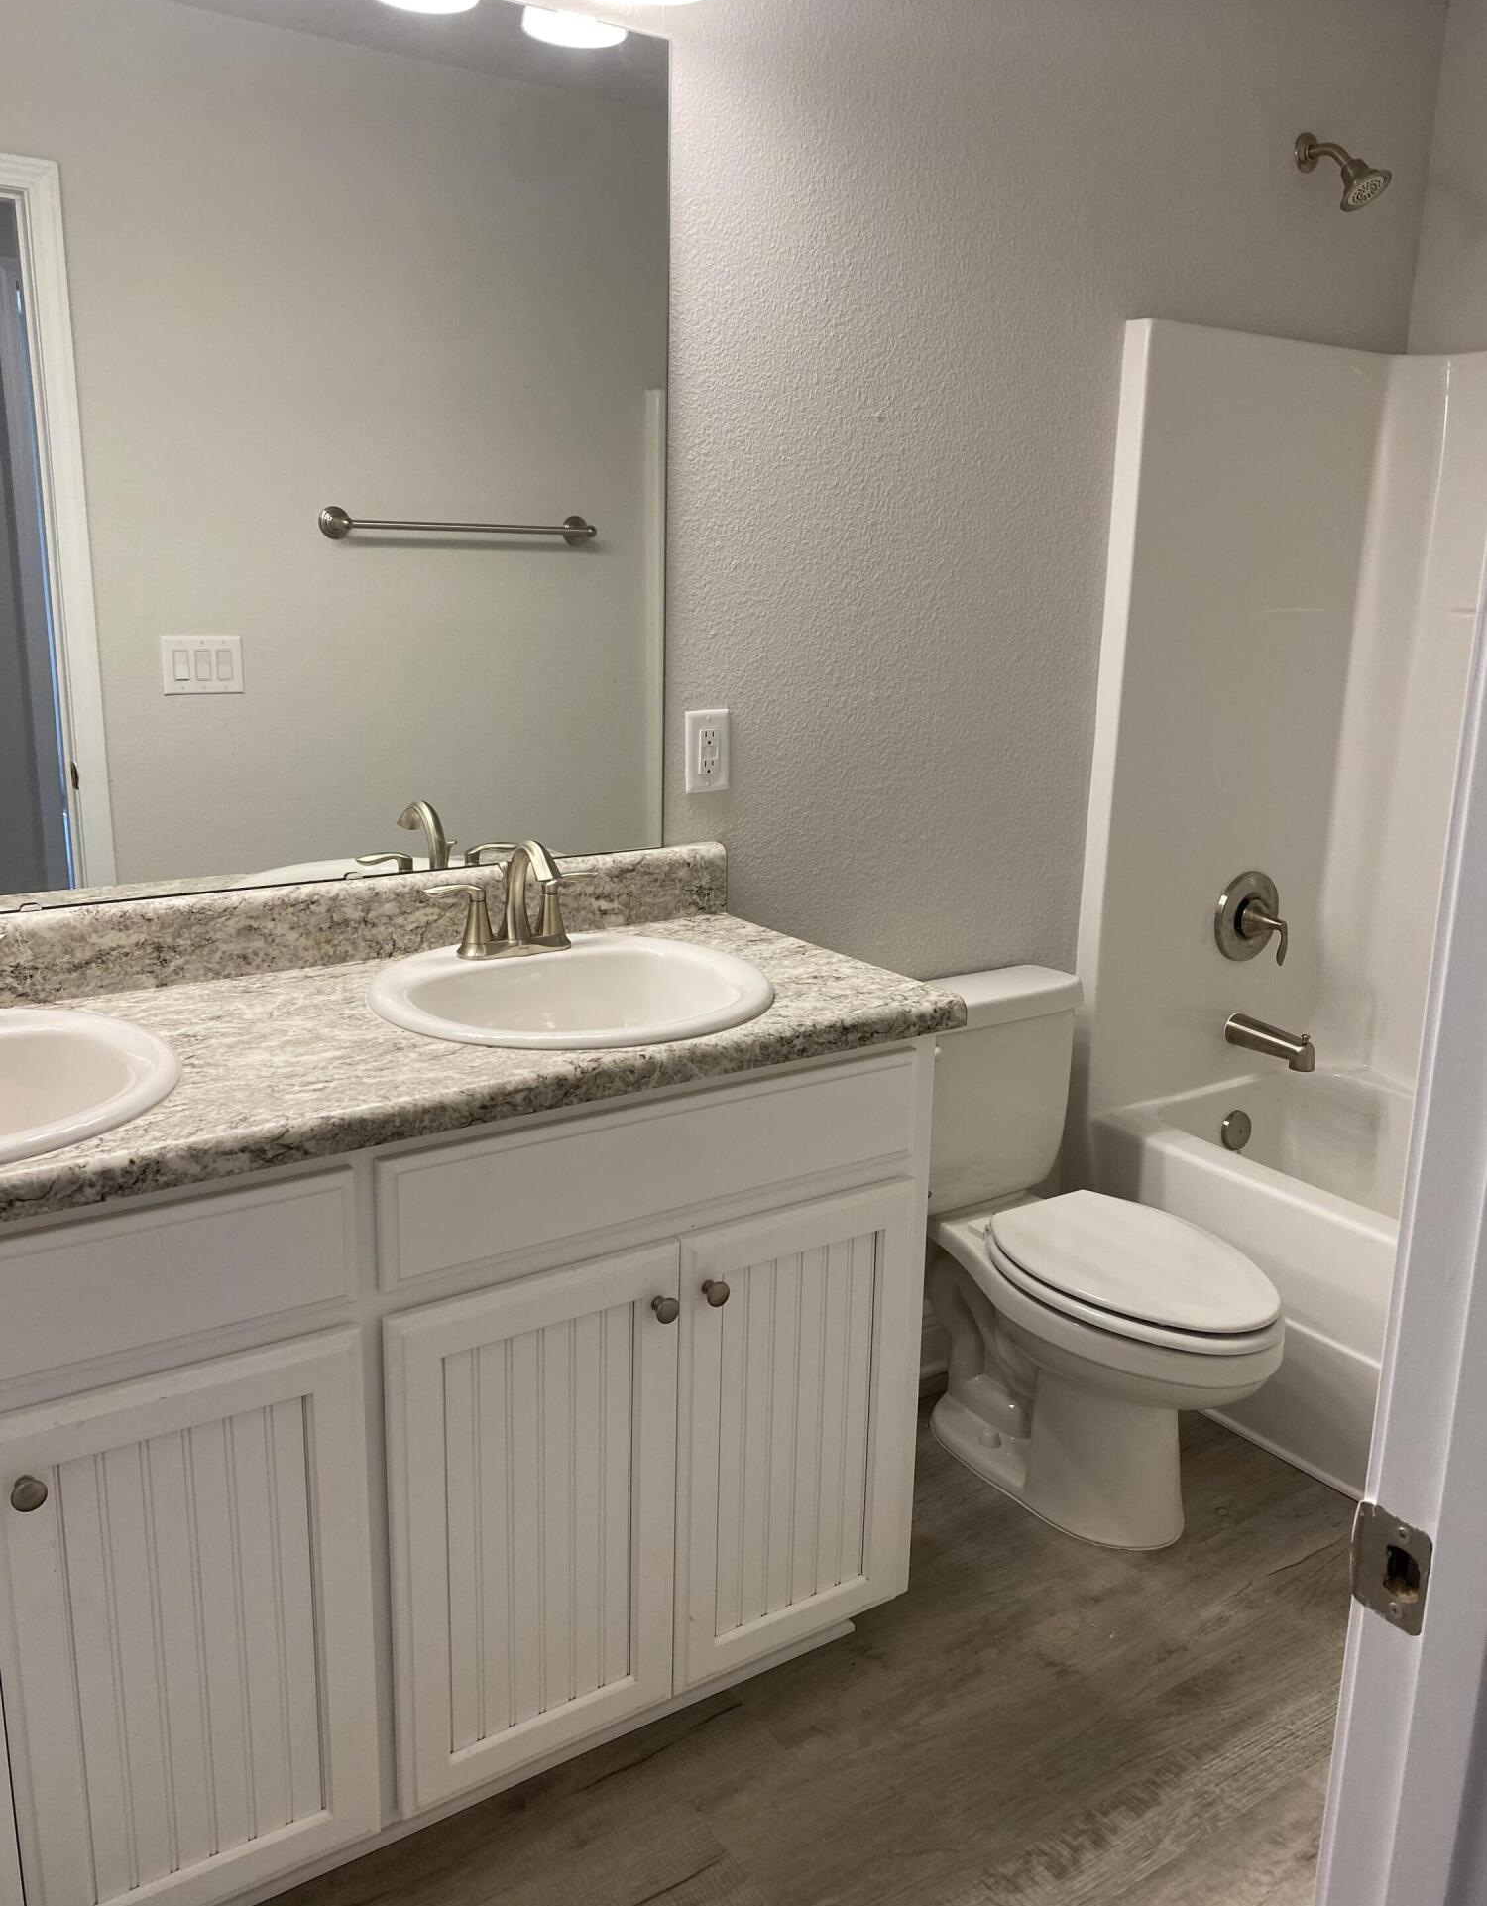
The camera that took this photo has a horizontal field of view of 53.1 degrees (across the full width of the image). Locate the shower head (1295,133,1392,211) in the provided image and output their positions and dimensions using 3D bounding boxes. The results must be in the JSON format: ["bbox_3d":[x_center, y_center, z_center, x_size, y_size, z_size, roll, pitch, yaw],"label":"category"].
[{"bbox_3d":[1.004,-1.309,2.486,0.088,0.143,0.168,-8,17,-33],"label":"shower head"}]

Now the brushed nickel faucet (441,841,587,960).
[{"bbox_3d":[-0.262,-0.066,1.821,0.239,0.147,0.140,-8,17,-33],"label":"brushed nickel faucet"}]

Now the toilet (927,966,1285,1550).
[{"bbox_3d":[0.503,0.473,2.260,0.428,0.744,0.695,-8,17,-33],"label":"toilet"}]

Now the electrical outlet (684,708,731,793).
[{"bbox_3d":[-0.049,-0.287,2.123,0.071,0.115,0.008,-8,17,-33],"label":"electrical outlet"}]

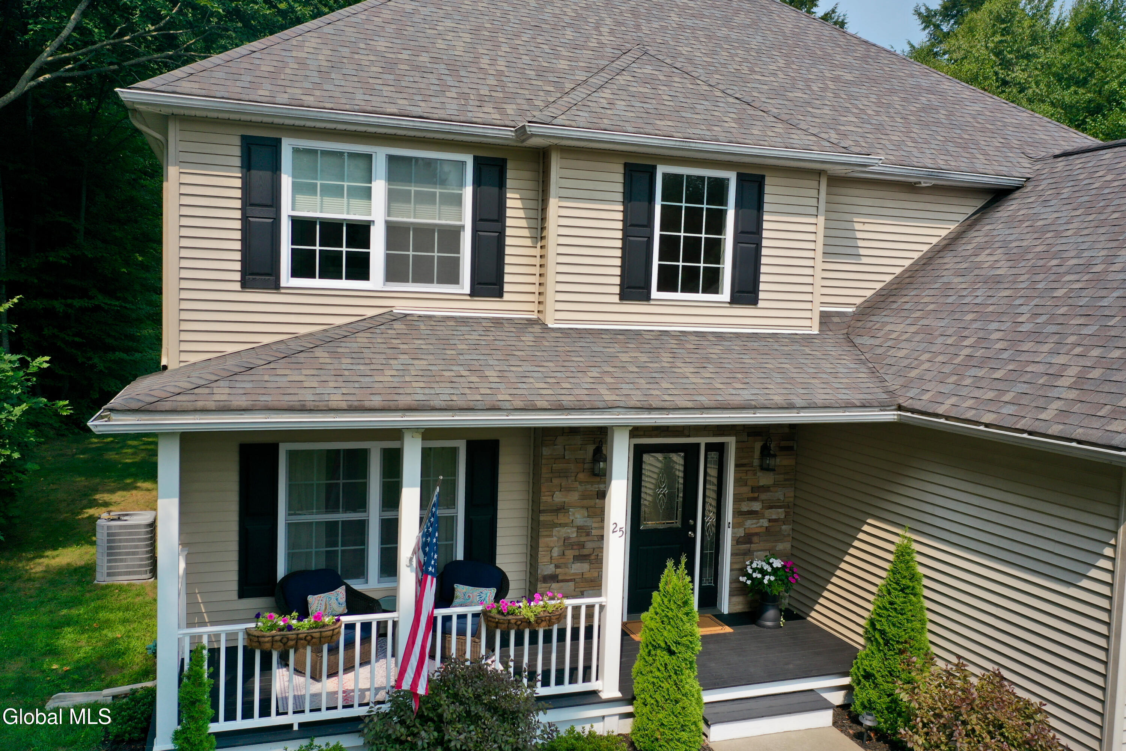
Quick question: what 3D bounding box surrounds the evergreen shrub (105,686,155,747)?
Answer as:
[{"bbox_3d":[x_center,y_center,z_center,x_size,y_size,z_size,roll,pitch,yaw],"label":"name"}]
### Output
[{"bbox_3d":[-3.918,3.009,7.964,0.530,0.430,0.600,0,4,-19],"label":"evergreen shrub"}]

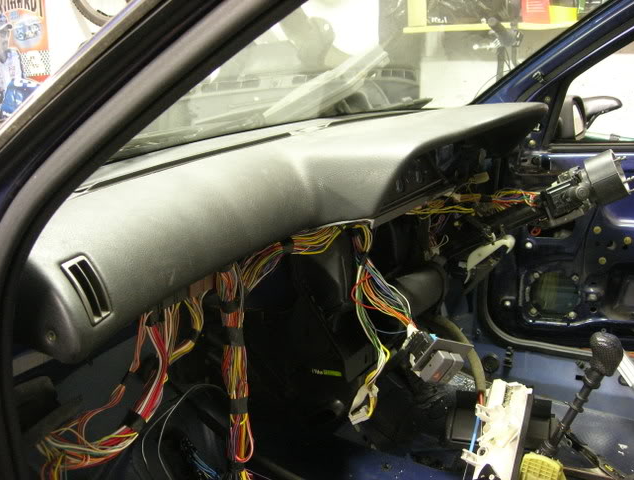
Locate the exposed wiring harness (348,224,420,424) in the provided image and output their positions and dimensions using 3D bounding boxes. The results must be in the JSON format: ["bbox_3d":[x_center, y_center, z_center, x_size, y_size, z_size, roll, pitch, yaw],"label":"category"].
[{"bbox_3d":[0.118,0.150,1.250,0.125,0.355,0.110,-5,20,-14],"label":"exposed wiring harness"}]

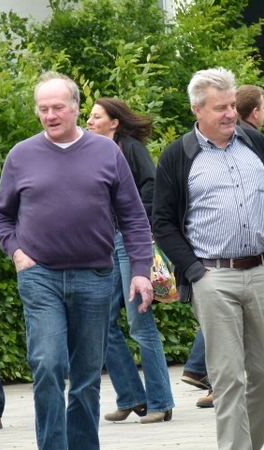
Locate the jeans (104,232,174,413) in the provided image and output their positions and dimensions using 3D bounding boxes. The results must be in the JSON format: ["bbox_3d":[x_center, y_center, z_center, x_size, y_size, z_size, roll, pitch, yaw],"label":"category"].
[{"bbox_3d":[0.035,0.524,31.800,0.420,0.990,0.380,0,1,-16],"label":"jeans"}]

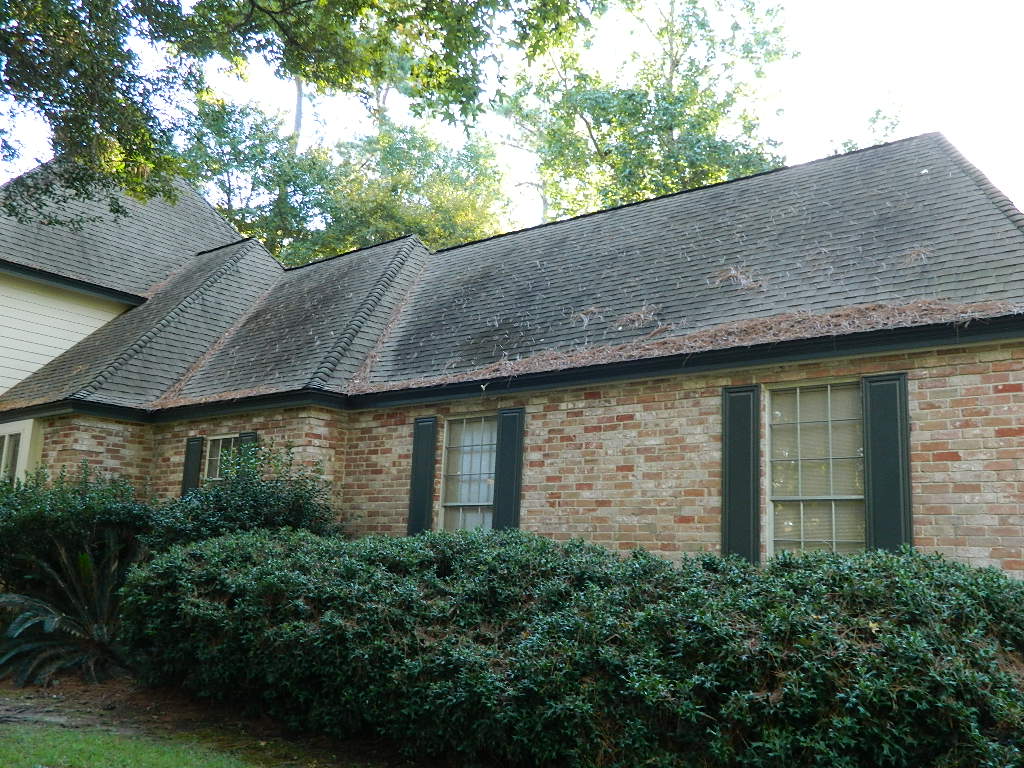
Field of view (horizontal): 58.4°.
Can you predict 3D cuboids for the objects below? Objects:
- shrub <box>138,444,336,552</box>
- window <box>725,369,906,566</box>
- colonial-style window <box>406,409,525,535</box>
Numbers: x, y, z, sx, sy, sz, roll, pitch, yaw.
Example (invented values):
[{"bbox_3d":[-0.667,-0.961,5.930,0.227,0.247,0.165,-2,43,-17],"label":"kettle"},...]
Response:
[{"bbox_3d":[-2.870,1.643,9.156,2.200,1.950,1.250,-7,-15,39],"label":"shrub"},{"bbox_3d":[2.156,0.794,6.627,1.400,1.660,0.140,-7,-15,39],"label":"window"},{"bbox_3d":[-0.472,1.095,8.749,1.420,1.660,0.140,-7,-15,39],"label":"colonial-style window"}]

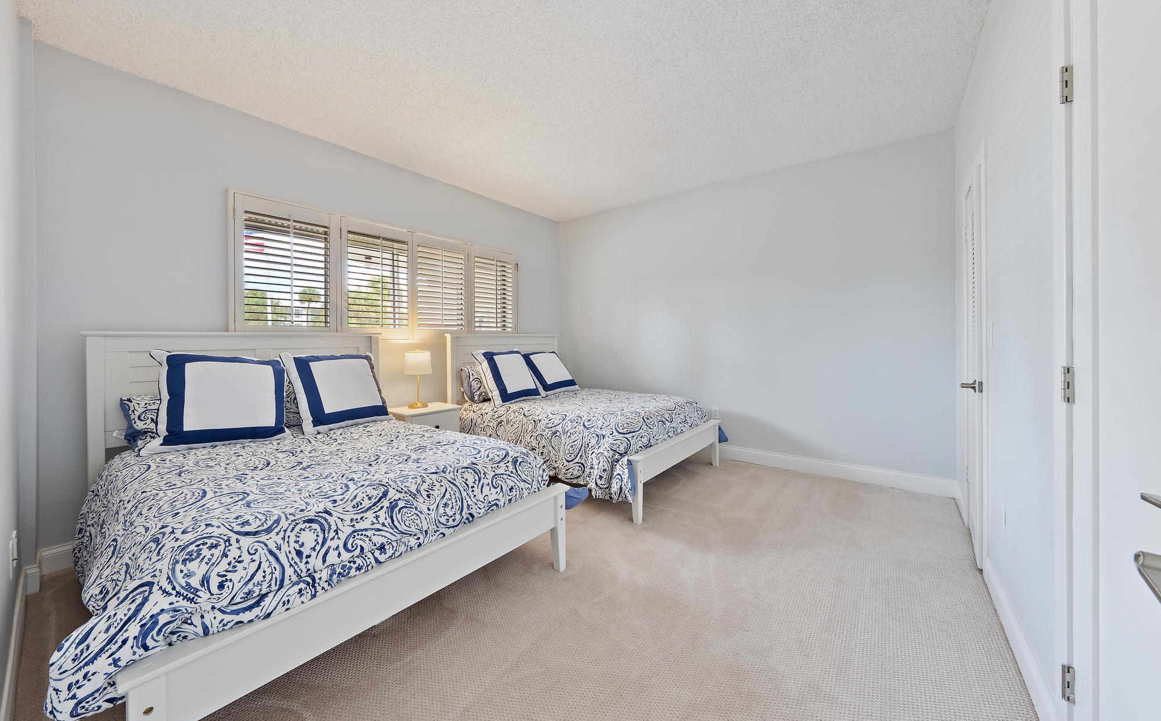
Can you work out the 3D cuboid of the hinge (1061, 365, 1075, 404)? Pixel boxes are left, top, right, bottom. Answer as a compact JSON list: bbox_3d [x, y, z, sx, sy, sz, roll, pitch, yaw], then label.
[{"bbox_3d":[1.323,0.067,1.050,0.018,0.098,0.035,0,1,39],"label":"hinge"}]

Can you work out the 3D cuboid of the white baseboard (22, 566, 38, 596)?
[{"bbox_3d":[-2.636,1.058,1.860,0.016,0.130,0.045,0,1,39],"label":"white baseboard"}]

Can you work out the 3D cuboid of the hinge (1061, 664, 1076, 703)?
[{"bbox_3d":[1.324,0.876,1.050,0.018,0.098,0.035,0,1,39],"label":"hinge"}]

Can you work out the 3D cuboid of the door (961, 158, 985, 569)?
[{"bbox_3d":[2.193,0.022,2.164,0.042,2.030,0.610,0,1,39],"label":"door"}]

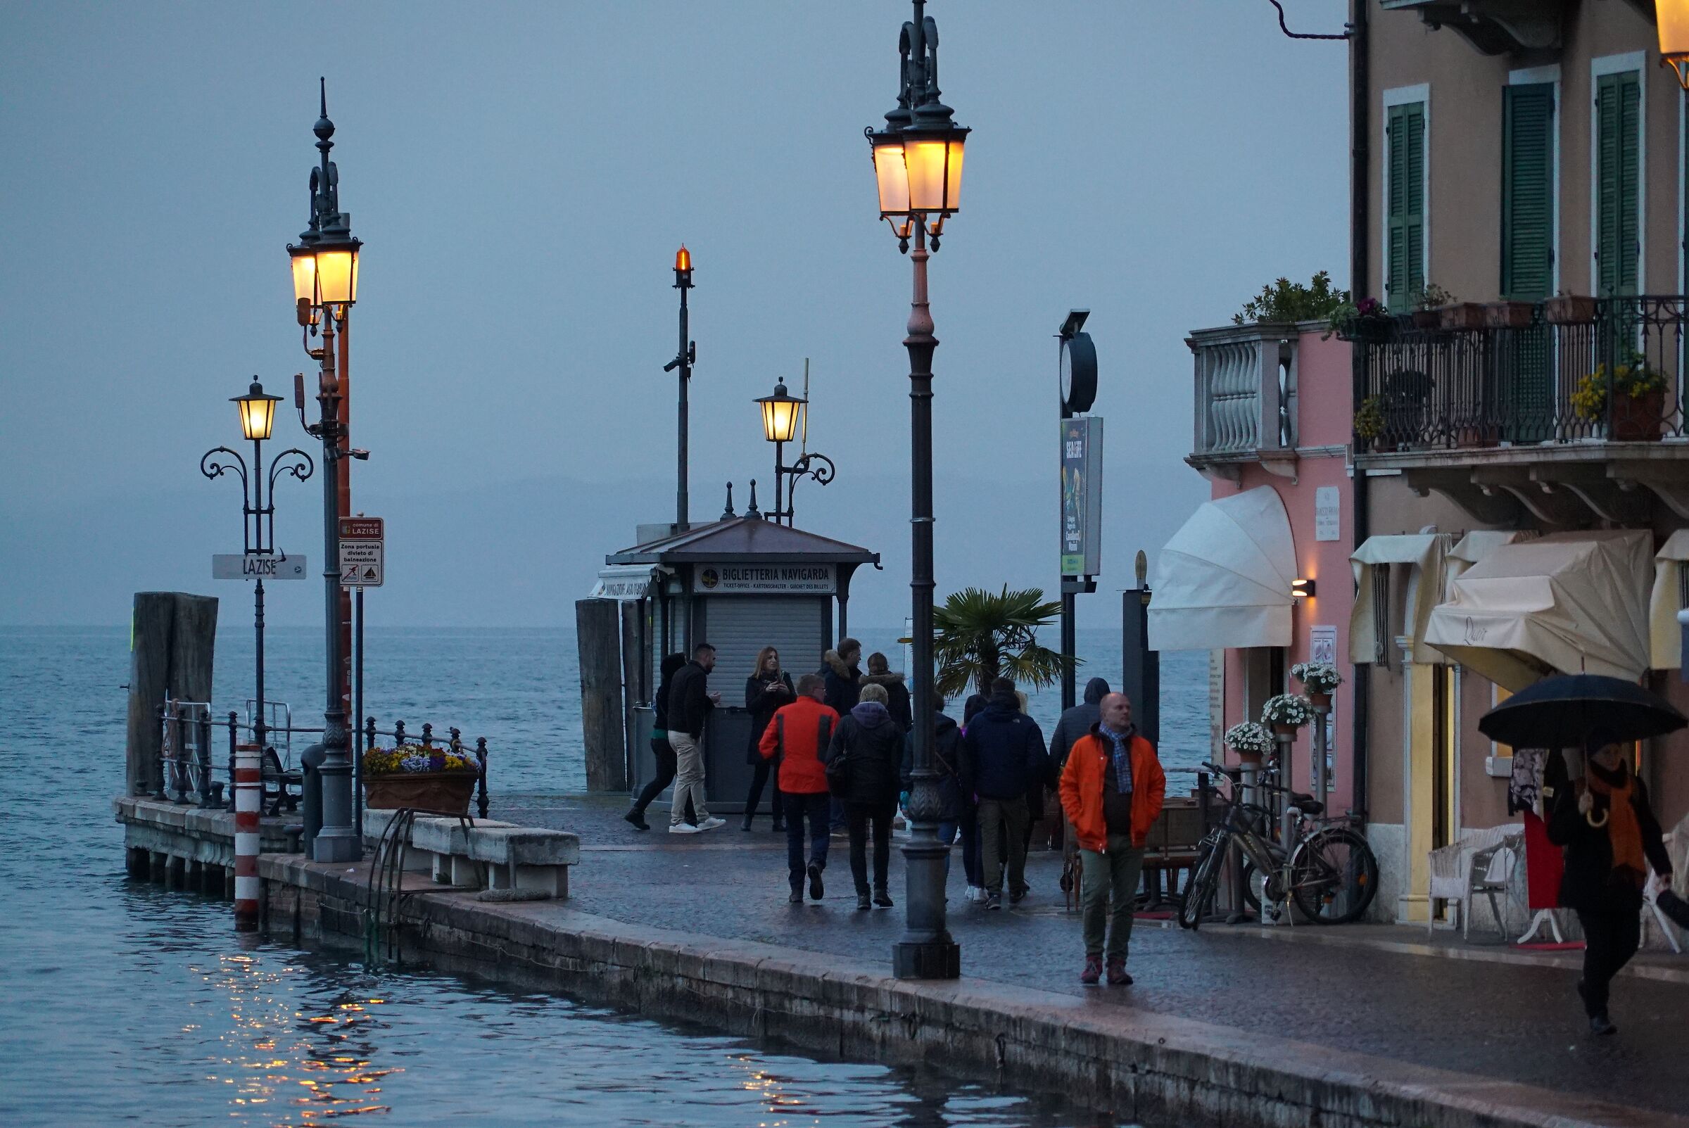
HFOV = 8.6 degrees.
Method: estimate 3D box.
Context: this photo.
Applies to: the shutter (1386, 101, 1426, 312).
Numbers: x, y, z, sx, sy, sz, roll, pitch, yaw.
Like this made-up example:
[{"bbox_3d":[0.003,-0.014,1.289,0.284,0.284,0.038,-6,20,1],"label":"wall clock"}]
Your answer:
[{"bbox_3d":[3.992,-2.521,80.000,0.080,1.480,0.870,0,0,-15],"label":"shutter"}]

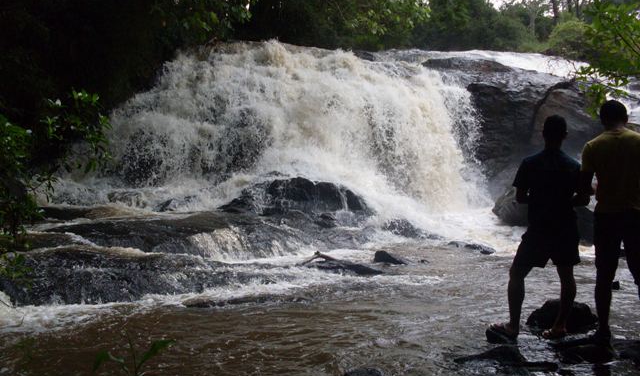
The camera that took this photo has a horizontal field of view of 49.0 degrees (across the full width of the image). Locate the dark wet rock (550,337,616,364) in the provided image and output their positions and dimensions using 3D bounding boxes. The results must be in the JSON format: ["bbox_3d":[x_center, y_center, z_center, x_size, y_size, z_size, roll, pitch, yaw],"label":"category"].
[{"bbox_3d":[1.922,1.169,5.124,0.460,0.150,0.380,0,3,0],"label":"dark wet rock"}]

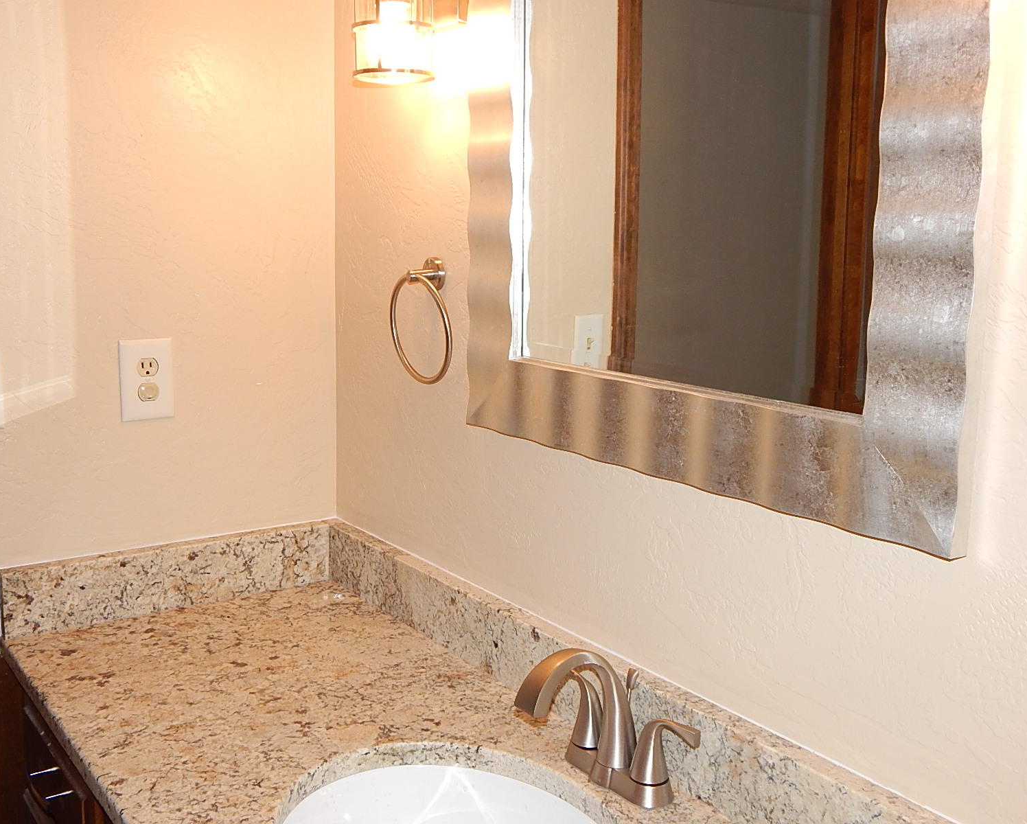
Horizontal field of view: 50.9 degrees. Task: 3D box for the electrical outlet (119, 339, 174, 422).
[{"bbox_3d":[-0.557,-0.049,1.646,0.079,0.124,0.009,-5,12,-36],"label":"electrical outlet"}]

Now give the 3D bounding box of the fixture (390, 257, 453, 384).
[{"bbox_3d":[-0.129,-0.130,1.542,0.051,0.180,0.160,-5,12,-36],"label":"fixture"}]

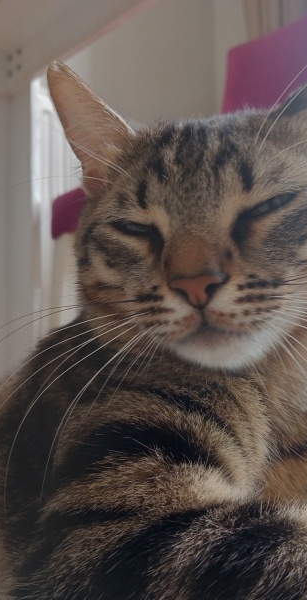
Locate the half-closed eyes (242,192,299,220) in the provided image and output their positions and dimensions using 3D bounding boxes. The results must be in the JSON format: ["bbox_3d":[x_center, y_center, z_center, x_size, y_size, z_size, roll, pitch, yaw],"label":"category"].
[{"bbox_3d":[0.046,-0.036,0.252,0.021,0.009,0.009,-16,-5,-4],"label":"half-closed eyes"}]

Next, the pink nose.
[{"bbox_3d":[0.015,-0.003,0.227,0.019,0.012,0.011,-8,-4,12],"label":"pink nose"}]

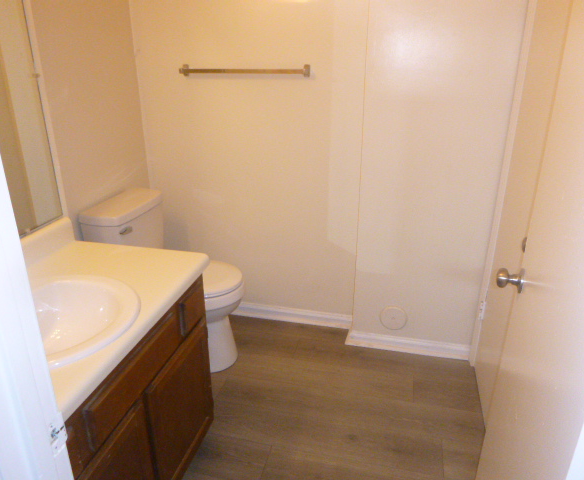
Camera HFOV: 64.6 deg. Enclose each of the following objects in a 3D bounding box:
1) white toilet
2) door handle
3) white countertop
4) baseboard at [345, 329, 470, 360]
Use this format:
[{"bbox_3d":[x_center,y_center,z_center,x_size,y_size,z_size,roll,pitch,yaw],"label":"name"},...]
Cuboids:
[{"bbox_3d":[-0.555,0.220,2.278,0.676,0.812,0.431,5,22,12],"label":"white toilet"},{"bbox_3d":[0.562,0.103,1.187,0.062,0.063,0.062,7,22,17],"label":"door handle"},{"bbox_3d":[-0.653,0.162,1.246,0.565,0.139,0.916,5,22,12],"label":"white countertop"},{"bbox_3d":[0.601,0.550,2.434,0.632,0.085,0.020,5,22,12],"label":"baseboard"}]

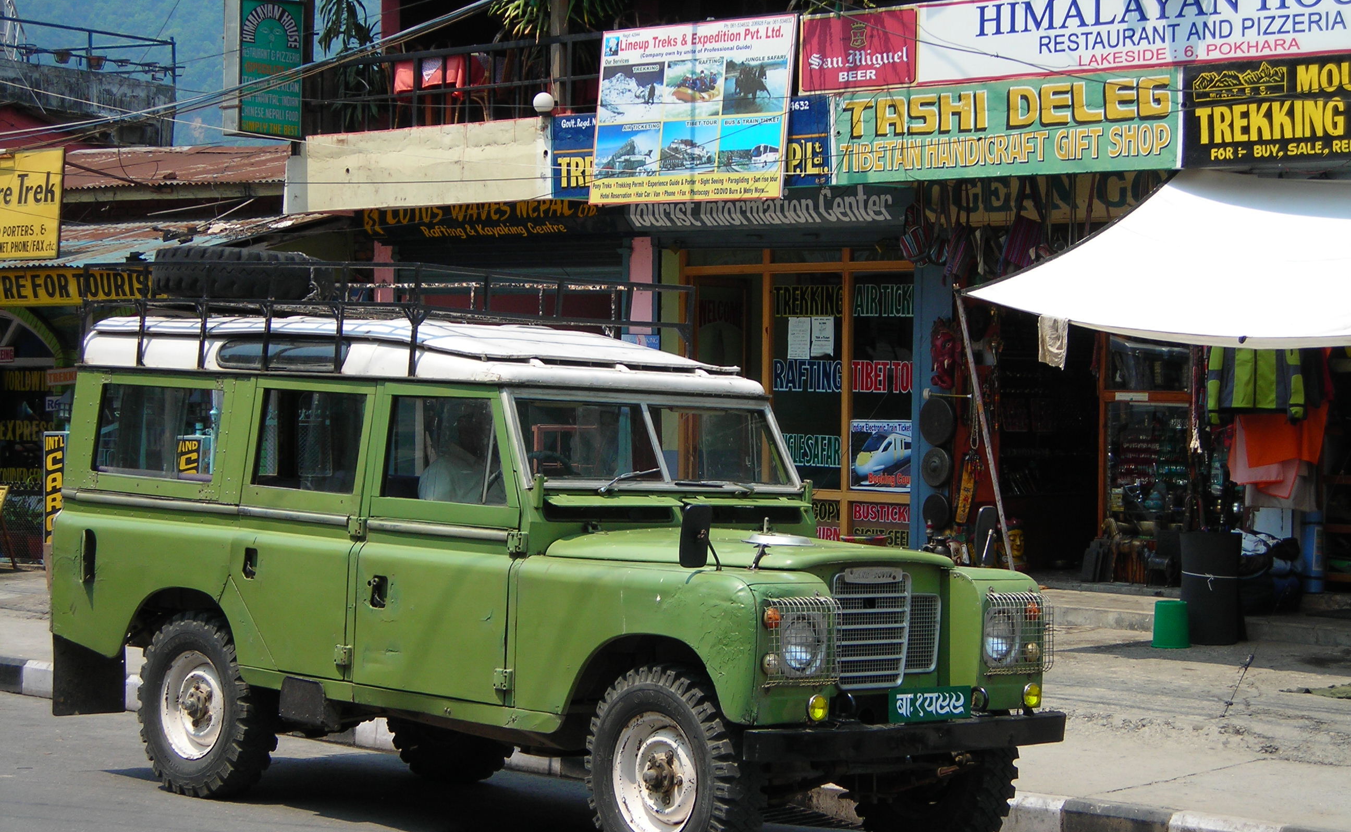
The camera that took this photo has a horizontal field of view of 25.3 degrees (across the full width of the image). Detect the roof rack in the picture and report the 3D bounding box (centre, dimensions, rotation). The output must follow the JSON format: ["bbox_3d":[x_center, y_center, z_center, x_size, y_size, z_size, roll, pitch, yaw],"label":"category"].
[{"bbox_3d":[-1.241,-0.377,12.658,1.500,0.440,2.300,3,-1,-43],"label":"roof rack"}]

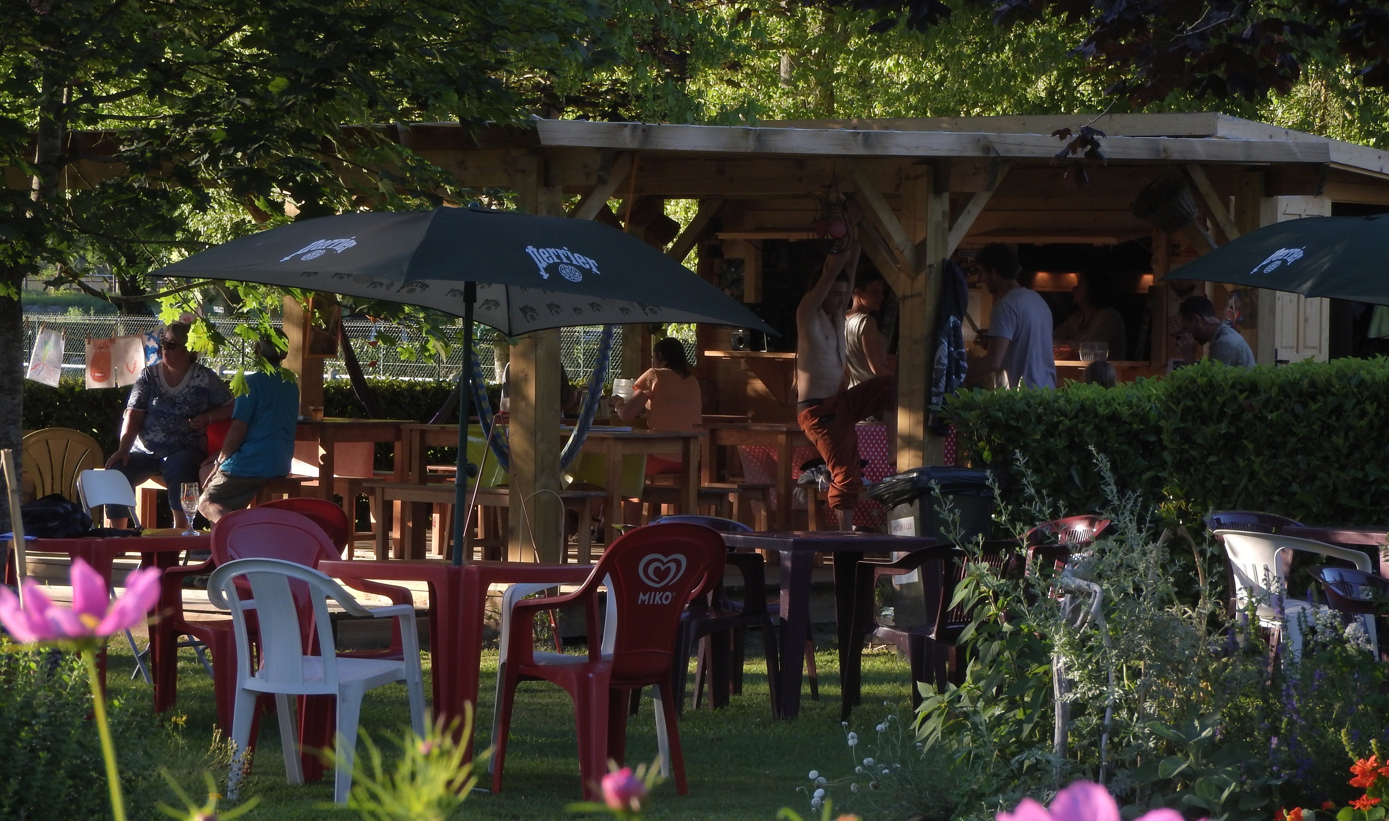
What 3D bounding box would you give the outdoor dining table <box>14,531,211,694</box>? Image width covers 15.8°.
[{"bbox_3d":[-2.310,0.875,20.500,0.720,0.730,0.720,1,0,-29],"label":"outdoor dining table"}]

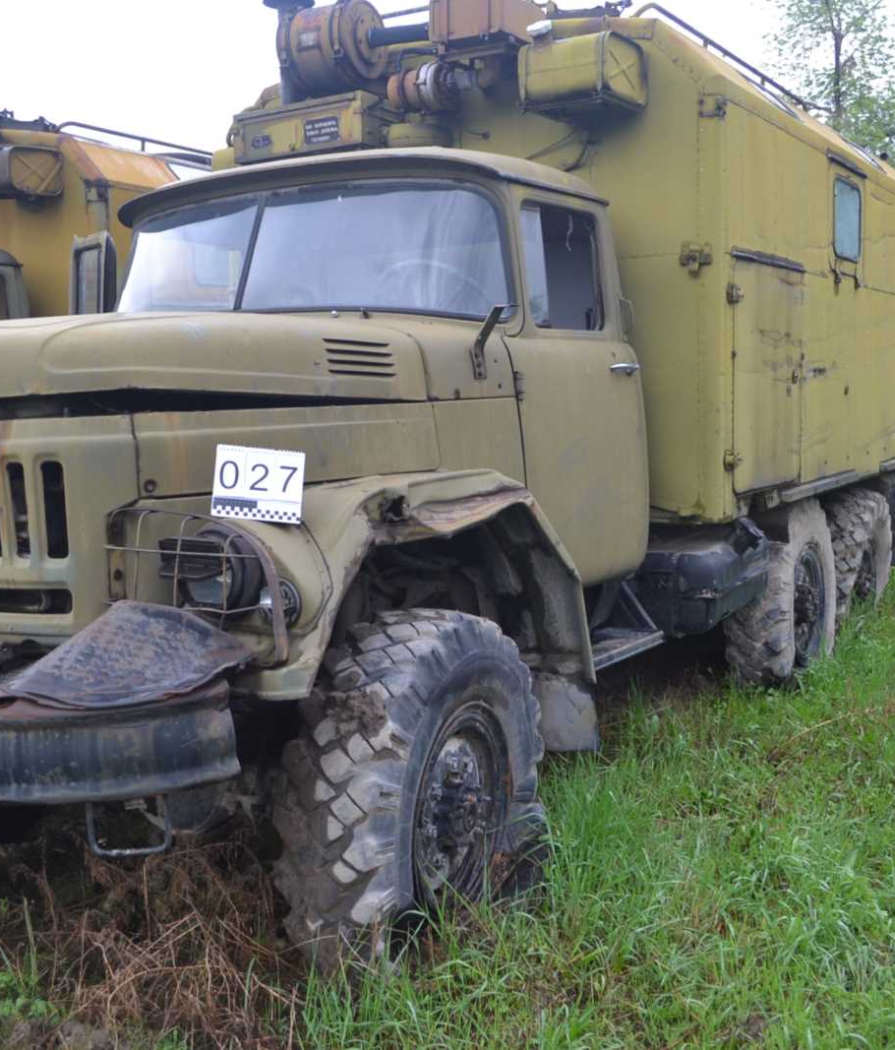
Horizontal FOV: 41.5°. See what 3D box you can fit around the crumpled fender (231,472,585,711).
[{"bbox_3d":[-0.113,0.222,3.337,0.470,0.770,1.530,3,8,33],"label":"crumpled fender"}]

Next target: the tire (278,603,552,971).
[{"bbox_3d":[-0.061,0.768,3.398,0.360,1.060,1.110,2,7,29],"label":"tire"}]

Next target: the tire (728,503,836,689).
[{"bbox_3d":[1.774,0.362,6.193,0.340,1.060,1.110,3,8,33],"label":"tire"}]

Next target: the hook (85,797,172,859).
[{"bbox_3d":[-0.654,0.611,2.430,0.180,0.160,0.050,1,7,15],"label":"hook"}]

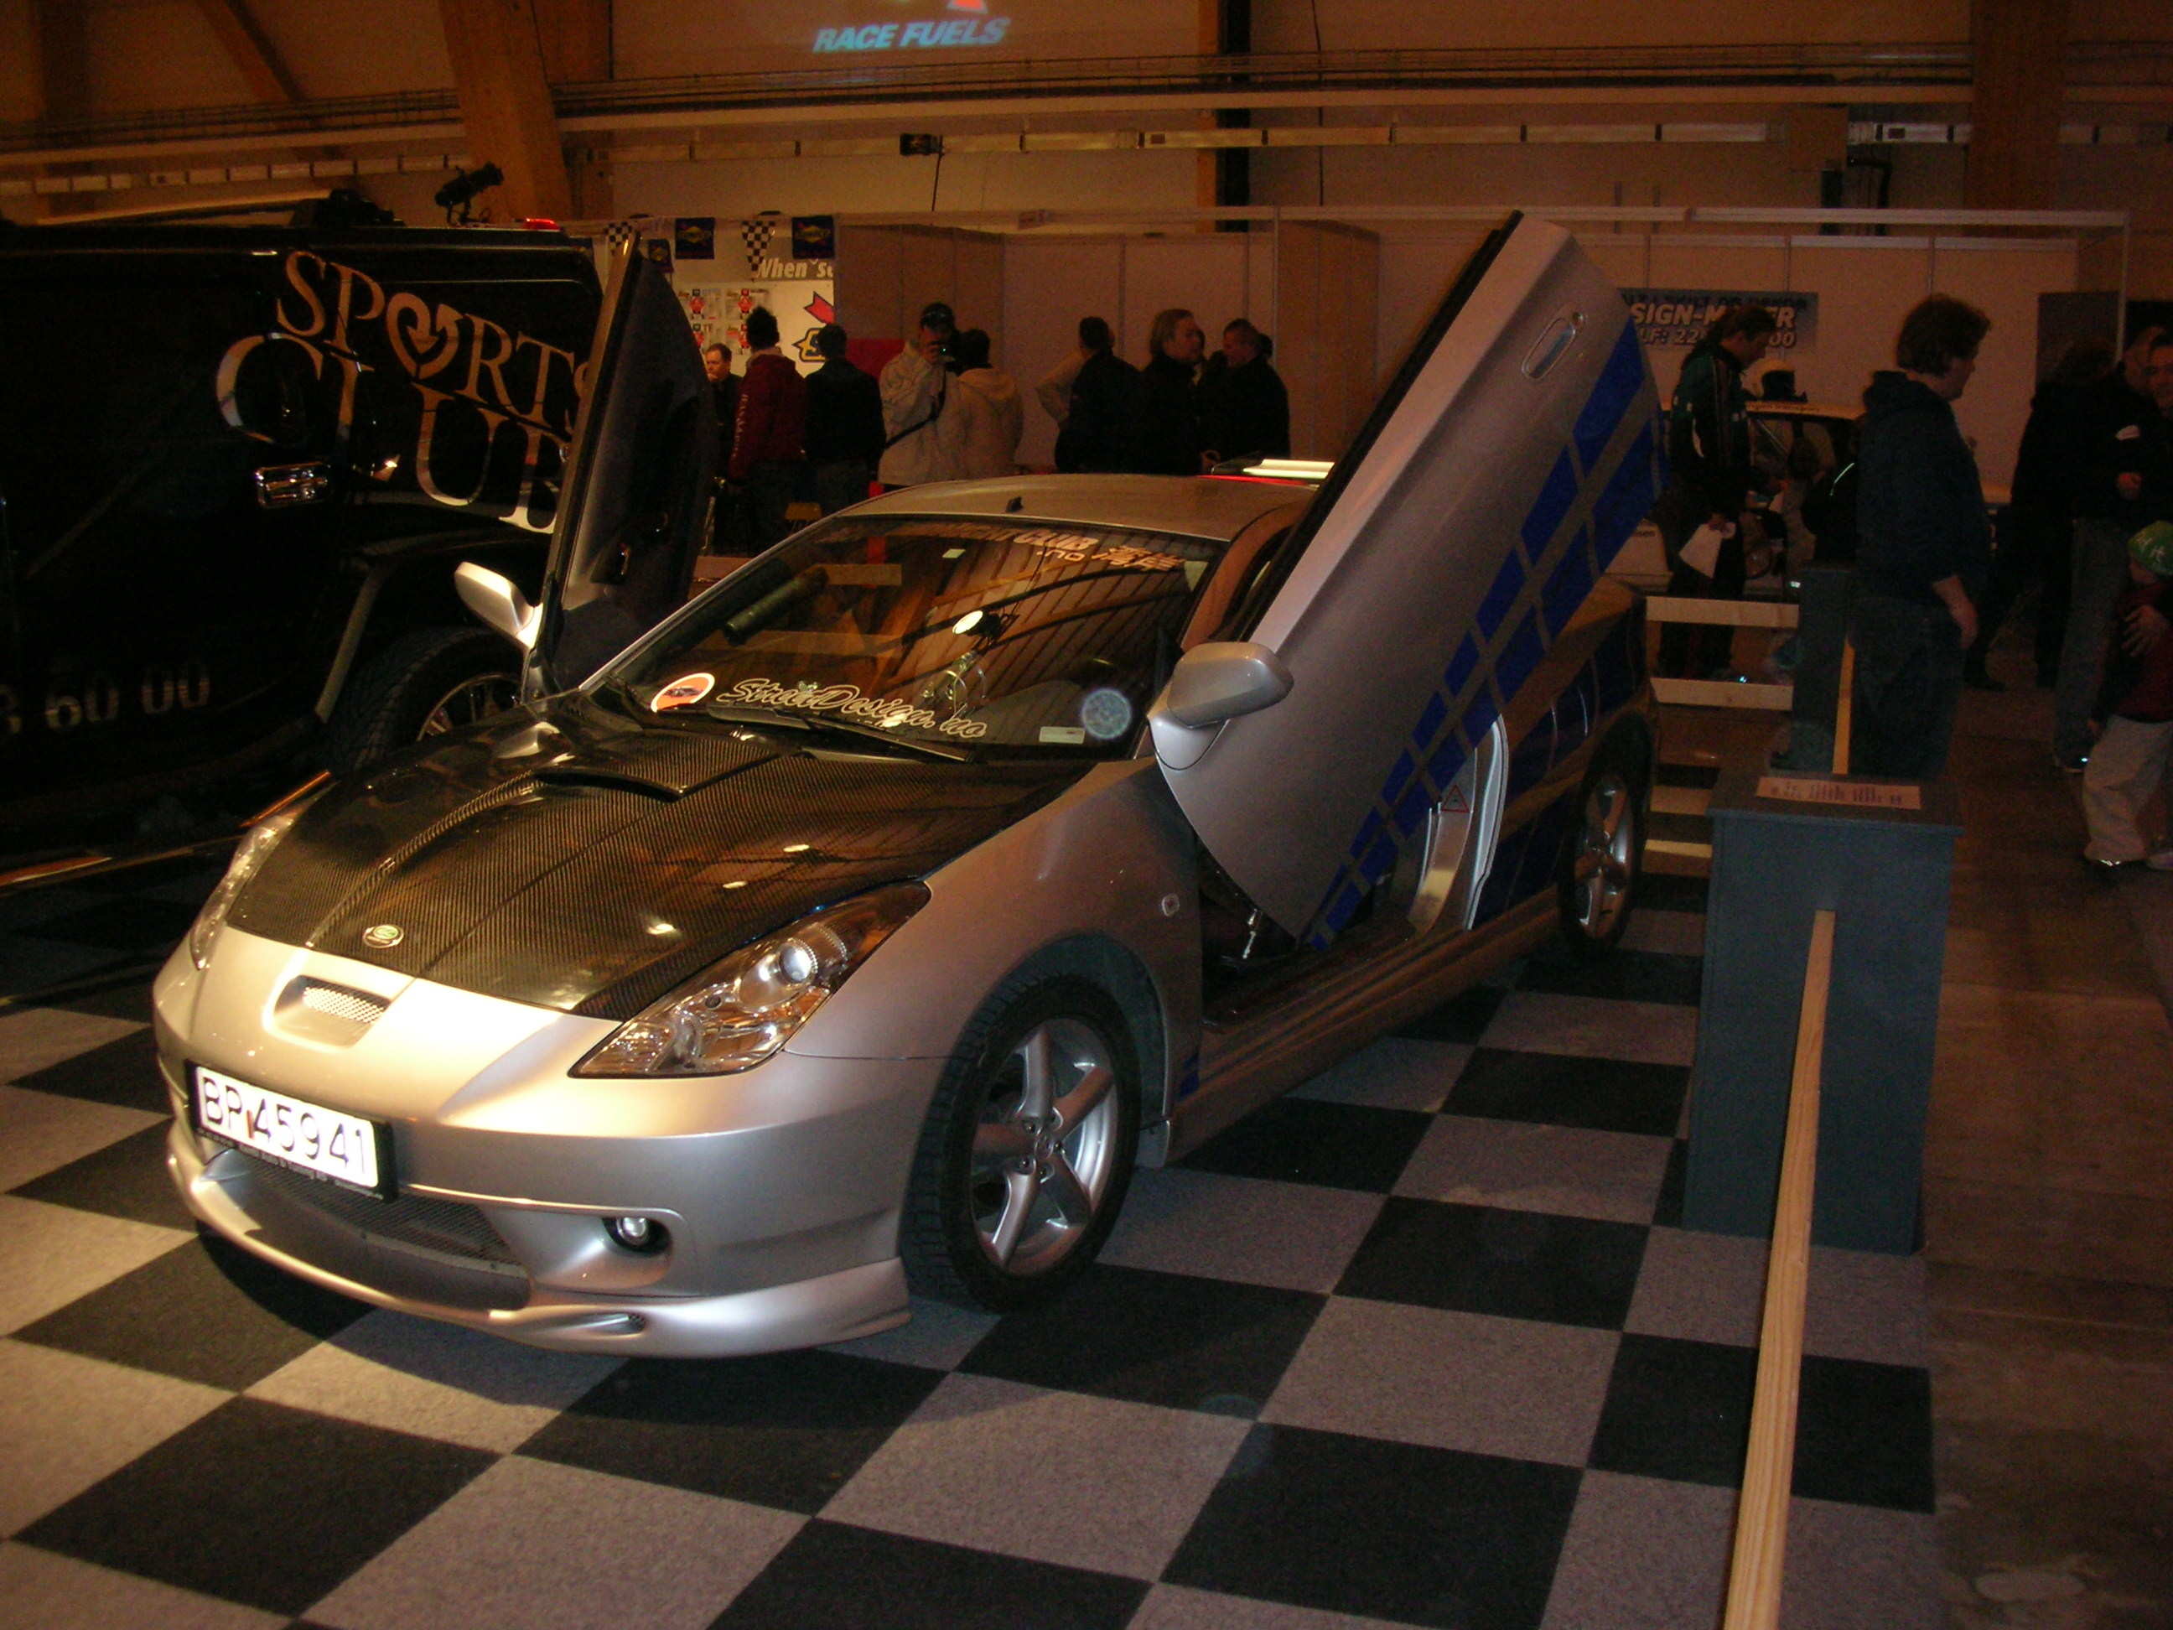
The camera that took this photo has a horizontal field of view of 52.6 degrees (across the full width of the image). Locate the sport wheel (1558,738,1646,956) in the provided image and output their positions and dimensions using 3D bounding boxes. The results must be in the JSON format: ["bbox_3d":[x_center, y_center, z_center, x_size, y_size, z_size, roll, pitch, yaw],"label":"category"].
[{"bbox_3d":[1.275,0.099,5.805,0.210,0.600,0.600,8,14,32],"label":"sport wheel"}]

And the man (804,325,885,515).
[{"bbox_3d":[-1.438,-2.032,13.180,0.500,1.779,0.320,1,12,3],"label":"man"}]

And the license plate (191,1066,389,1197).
[{"bbox_3d":[-1.206,0.479,3.328,0.500,0.115,0.020,8,14,33],"label":"license plate"}]

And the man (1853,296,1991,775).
[{"bbox_3d":[2.432,-0.627,6.530,0.350,1.790,0.470,-7,14,-31],"label":"man"}]

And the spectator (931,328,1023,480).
[{"bbox_3d":[-0.568,-1.698,11.674,0.500,1.730,0.340,0,12,-3],"label":"spectator"}]

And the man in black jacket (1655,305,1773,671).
[{"bbox_3d":[3.010,-1.534,10.684,0.450,1.830,0.490,0,12,-3],"label":"man in black jacket"}]

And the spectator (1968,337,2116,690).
[{"bbox_3d":[4.723,-1.479,10.977,0.480,1.760,0.550,-11,16,-44],"label":"spectator"}]

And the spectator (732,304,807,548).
[{"bbox_3d":[-1.818,-1.994,12.788,0.500,1.862,0.340,-3,12,-14],"label":"spectator"}]

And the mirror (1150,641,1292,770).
[{"bbox_3d":[0.234,-0.201,3.860,0.245,0.170,0.170,8,49,32],"label":"mirror"}]

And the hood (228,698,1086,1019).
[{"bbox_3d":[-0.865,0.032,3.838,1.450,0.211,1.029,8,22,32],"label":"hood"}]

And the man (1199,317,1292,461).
[{"bbox_3d":[0.903,-1.913,12.582,0.400,1.798,0.520,-1,12,-6],"label":"man"}]

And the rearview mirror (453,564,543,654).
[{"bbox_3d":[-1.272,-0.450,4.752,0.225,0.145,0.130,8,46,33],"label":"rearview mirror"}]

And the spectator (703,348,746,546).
[{"bbox_3d":[-2.322,-2.189,14.170,0.500,1.682,0.320,7,14,30],"label":"spectator"}]

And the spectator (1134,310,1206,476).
[{"bbox_3d":[0.448,-1.858,12.187,0.380,1.848,0.520,3,12,14],"label":"spectator"}]

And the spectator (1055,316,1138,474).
[{"bbox_3d":[0.080,-1.945,12.684,0.520,1.817,0.380,3,12,12],"label":"spectator"}]

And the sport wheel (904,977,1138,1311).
[{"bbox_3d":[-0.148,0.530,3.668,0.210,0.615,0.615,8,14,33],"label":"sport wheel"}]

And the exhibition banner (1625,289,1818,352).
[{"bbox_3d":[4.380,-3.446,15.300,1.450,0.420,0.020,3,12,12],"label":"exhibition banner"}]

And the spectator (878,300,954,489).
[{"bbox_3d":[-0.866,-1.693,11.285,0.400,1.840,0.500,5,13,23],"label":"spectator"}]

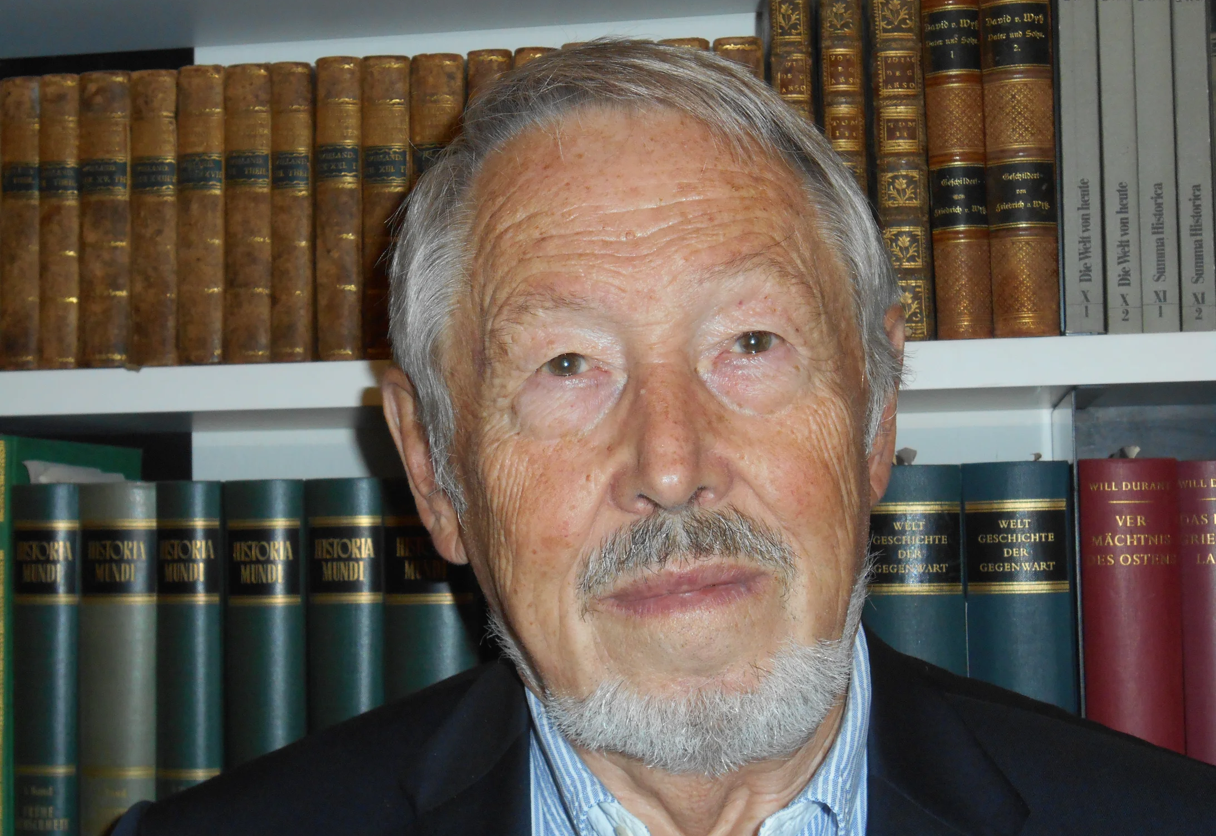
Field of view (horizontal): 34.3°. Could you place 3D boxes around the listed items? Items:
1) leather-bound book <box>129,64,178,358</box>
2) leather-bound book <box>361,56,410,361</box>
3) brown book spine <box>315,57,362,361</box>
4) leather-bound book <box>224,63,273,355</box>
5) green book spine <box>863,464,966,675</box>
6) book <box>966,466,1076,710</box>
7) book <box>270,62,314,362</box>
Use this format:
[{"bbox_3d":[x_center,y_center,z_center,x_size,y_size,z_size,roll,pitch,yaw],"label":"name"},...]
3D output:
[{"bbox_3d":[-0.232,-0.102,1.080,0.026,0.157,0.098,-2,-4,9],"label":"leather-bound book"},{"bbox_3d":[-0.107,-0.105,1.060,0.026,0.158,0.098,-2,-4,9],"label":"leather-bound book"},{"bbox_3d":[-0.132,-0.105,1.064,0.025,0.158,0.098,-2,-4,9],"label":"brown book spine"},{"bbox_3d":[-0.181,-0.103,1.071,0.025,0.157,0.098,-2,-4,9],"label":"leather-bound book"},{"bbox_3d":[0.163,0.135,1.038,0.049,0.213,0.150,-2,-4,9],"label":"green book spine"},{"bbox_3d":[0.213,0.133,1.030,0.050,0.213,0.150,-2,-4,9],"label":"book"},{"bbox_3d":[-0.156,-0.103,1.067,0.023,0.157,0.098,-2,-4,9],"label":"book"}]

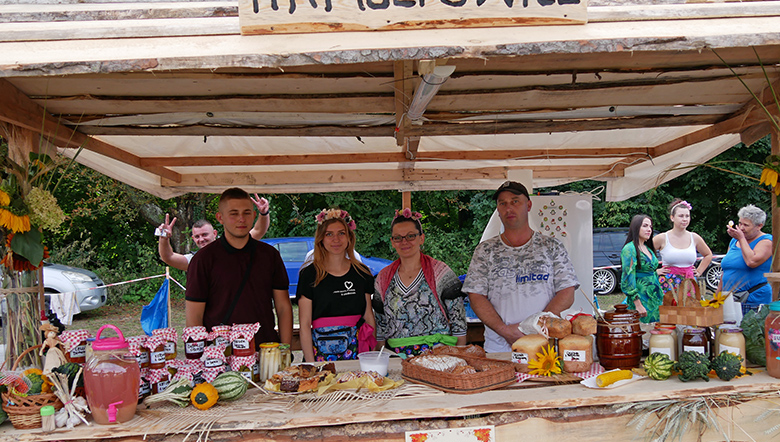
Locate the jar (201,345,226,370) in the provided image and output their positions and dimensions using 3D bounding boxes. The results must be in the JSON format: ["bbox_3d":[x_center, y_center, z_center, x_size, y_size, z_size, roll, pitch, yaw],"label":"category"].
[{"bbox_3d":[-0.679,0.523,2.430,0.093,0.085,0.093,-3,2,-16],"label":"jar"}]

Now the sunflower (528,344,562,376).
[{"bbox_3d":[0.582,0.524,2.361,0.125,0.118,0.055,-2,-12,8],"label":"sunflower"}]

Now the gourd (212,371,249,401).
[{"bbox_3d":[-0.588,0.606,2.320,0.145,0.105,0.105,-2,1,22],"label":"gourd"}]

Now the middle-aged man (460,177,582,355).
[{"bbox_3d":[0.640,0.704,3.098,0.570,1.800,0.360,-2,1,6],"label":"middle-aged man"}]

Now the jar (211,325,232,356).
[{"bbox_3d":[-0.699,0.502,2.620,0.095,0.115,0.095,-3,2,-20],"label":"jar"}]

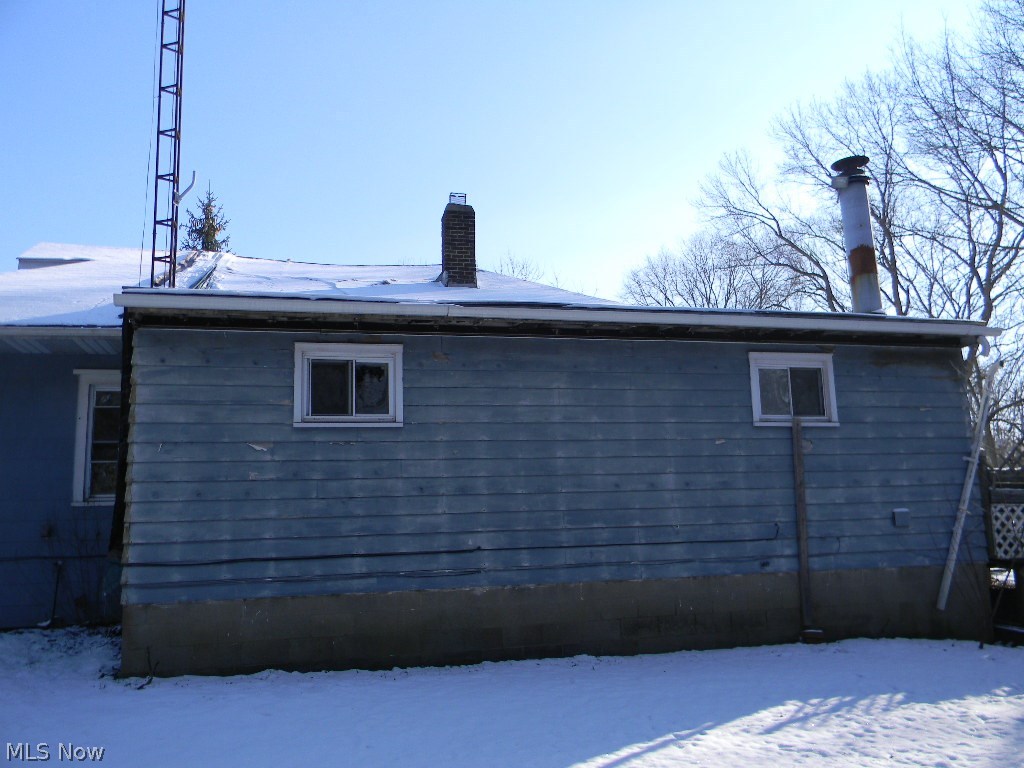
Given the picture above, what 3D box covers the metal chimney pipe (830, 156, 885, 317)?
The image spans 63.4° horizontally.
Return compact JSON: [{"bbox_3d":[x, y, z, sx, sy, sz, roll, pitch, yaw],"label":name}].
[{"bbox_3d":[4.331,-1.841,10.326,0.436,1.996,0.436,-2,-8,-14],"label":"metal chimney pipe"}]

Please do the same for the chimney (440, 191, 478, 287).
[{"bbox_3d":[-0.908,-2.361,13.700,0.520,1.647,0.390,1,-8,-14],"label":"chimney"}]

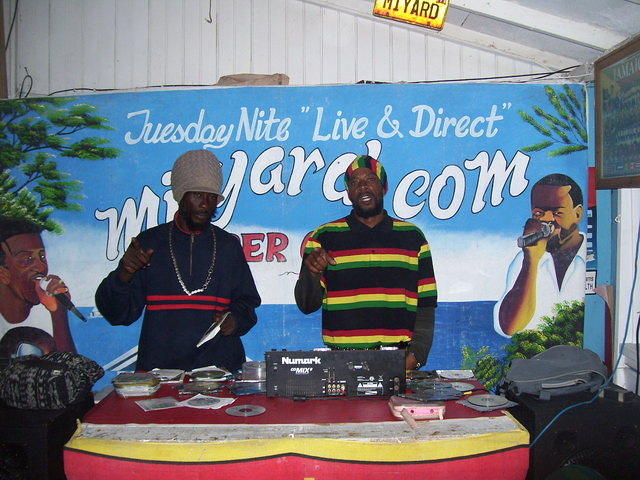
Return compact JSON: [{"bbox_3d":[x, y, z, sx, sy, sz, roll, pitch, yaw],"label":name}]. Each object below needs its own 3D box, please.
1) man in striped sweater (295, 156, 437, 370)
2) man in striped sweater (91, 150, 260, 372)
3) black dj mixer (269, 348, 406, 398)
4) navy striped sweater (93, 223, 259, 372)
[{"bbox_3d":[0.183,0.530,2.690,0.570,1.730,0.420,0,2,2],"label":"man in striped sweater"},{"bbox_3d":[-0.555,0.520,2.650,0.650,1.750,0.450,0,2,-5],"label":"man in striped sweater"},{"bbox_3d":[0.055,0.427,2.310,0.460,0.155,0.320,0,2,0],"label":"black dj mixer"},{"bbox_3d":[-0.555,0.255,2.620,0.650,0.660,0.410,0,2,-5],"label":"navy striped sweater"}]

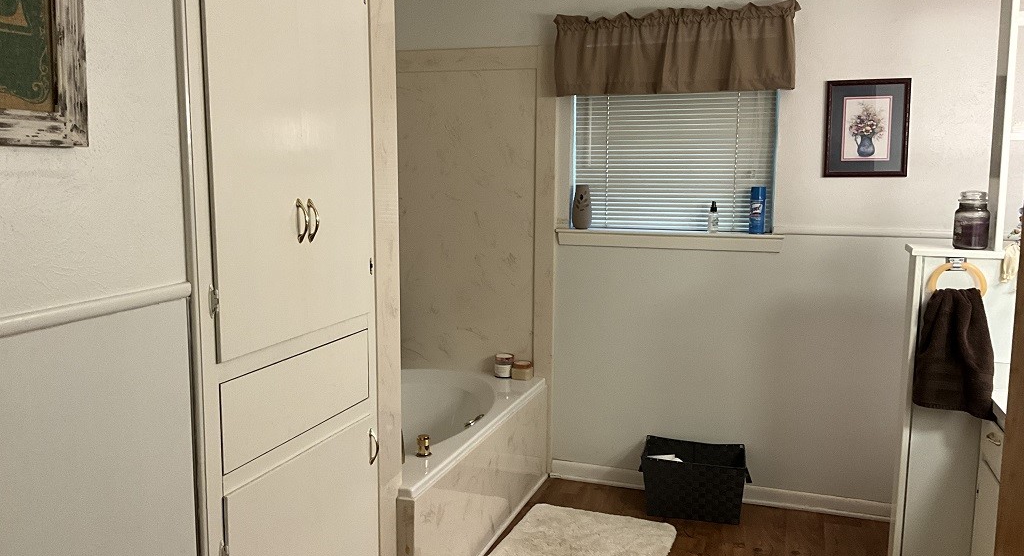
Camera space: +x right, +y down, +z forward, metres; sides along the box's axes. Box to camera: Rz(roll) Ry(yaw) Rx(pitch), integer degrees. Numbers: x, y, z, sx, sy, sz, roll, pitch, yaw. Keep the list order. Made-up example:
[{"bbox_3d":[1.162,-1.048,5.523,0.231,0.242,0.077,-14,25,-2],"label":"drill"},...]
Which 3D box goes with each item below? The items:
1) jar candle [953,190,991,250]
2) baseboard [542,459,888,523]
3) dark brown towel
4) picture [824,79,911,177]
[{"bbox_3d":[1.450,-0.181,2.698,0.105,0.177,0.105,-3,8,-24],"label":"jar candle"},{"bbox_3d":[0.916,0.958,3.894,1.530,0.085,0.022,3,8,18],"label":"baseboard"},{"bbox_3d":[1.375,0.233,2.656,0.220,0.405,0.080,3,8,18],"label":"dark brown towel"},{"bbox_3d":[1.442,-0.606,3.490,0.322,0.390,0.020,3,8,18],"label":"picture"}]

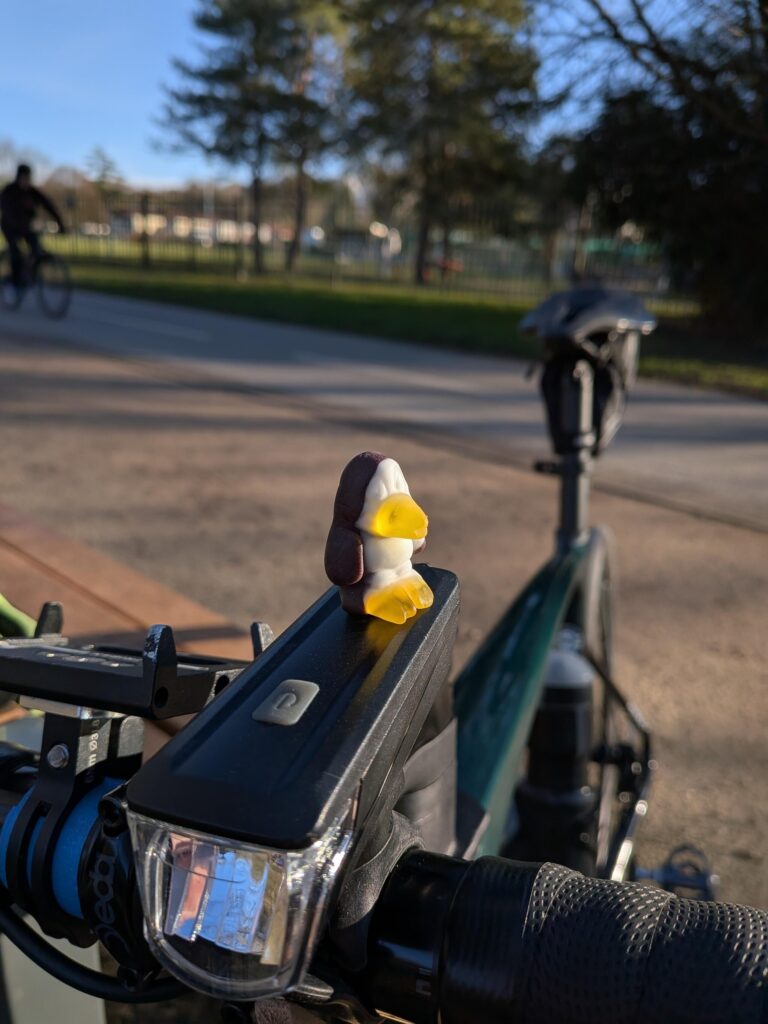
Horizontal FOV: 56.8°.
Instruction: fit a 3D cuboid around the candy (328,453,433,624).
[{"bbox_3d":[-0.001,0.005,0.184,0.026,0.040,0.025,19,25,37],"label":"candy"}]

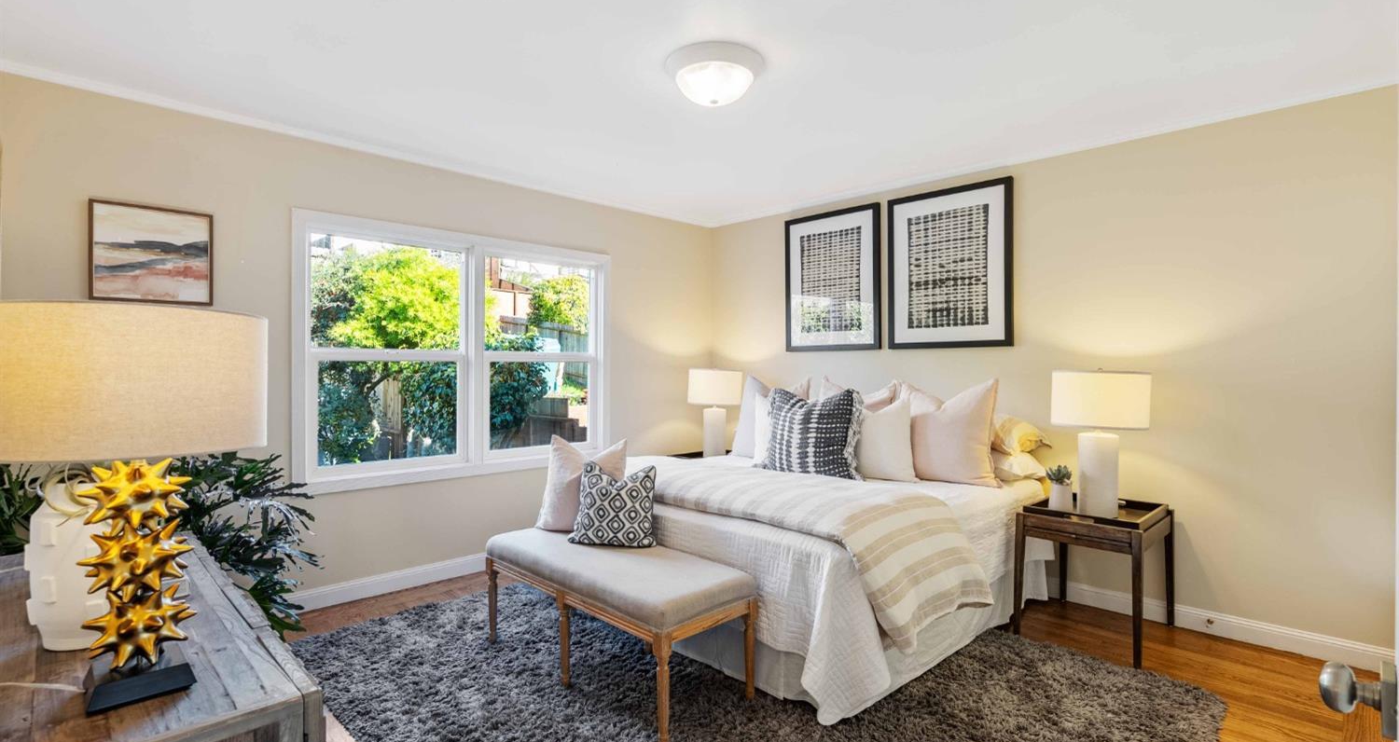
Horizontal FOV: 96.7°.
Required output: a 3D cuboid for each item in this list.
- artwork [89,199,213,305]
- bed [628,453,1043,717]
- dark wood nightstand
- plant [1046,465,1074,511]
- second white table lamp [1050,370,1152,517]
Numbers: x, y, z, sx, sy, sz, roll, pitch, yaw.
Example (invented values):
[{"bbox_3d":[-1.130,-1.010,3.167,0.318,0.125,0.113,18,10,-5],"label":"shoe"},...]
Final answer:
[{"bbox_3d":[-2.539,-0.537,2.896,0.030,0.445,0.434,0,1,45],"label":"artwork"},{"bbox_3d":[0.565,0.957,3.600,1.997,0.704,2.023,0,1,45],"label":"bed"},{"bbox_3d":[1.992,1.001,3.138,0.543,0.623,0.677,0,1,45],"label":"dark wood nightstand"},{"bbox_3d":[1.691,0.558,2.923,0.108,0.225,0.108,0,0,-44],"label":"plant"},{"bbox_3d":[1.858,0.331,2.882,0.392,0.680,0.392,0,0,-44],"label":"second white table lamp"}]

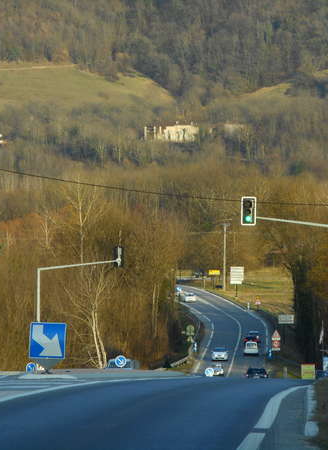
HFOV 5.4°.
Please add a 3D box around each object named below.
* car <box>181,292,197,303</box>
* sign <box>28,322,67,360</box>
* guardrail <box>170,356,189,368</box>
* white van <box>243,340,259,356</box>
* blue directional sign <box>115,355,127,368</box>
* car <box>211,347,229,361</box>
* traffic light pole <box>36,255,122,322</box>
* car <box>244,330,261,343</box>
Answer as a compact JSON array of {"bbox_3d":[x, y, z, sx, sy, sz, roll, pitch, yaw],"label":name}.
[{"bbox_3d":[4.010,11.963,572.000,1.800,1.600,4.400,0,0,-14],"label":"car"},{"bbox_3d":[-2.340,2.344,70.000,0.720,0.720,0.100,3,0,-1],"label":"sign"},{"bbox_3d":[1.625,14.063,352.000,0.350,0.800,28.000,0,0,3],"label":"guardrail"},{"bbox_3d":[10.308,14.594,407.000,1.720,1.720,4.200,0,0,2],"label":"white van"},{"bbox_3d":[-1.716,5.442,138.000,0.470,0.470,0.070,0,0,0],"label":"blue directional sign"},{"bbox_3d":[6.107,14.003,376.000,1.760,1.480,4.200,0,0,2],"label":"car"},{"bbox_3d":[-3.851,4.125,158.000,3.950,5.900,0.400,0,0,2],"label":"traffic light pole"},{"bbox_3d":[10.978,13.917,430.000,1.800,1.500,4.300,0,0,1],"label":"car"}]

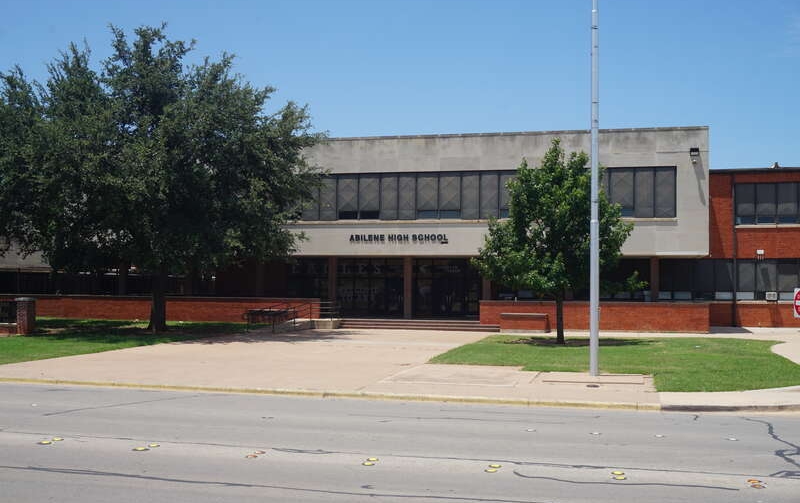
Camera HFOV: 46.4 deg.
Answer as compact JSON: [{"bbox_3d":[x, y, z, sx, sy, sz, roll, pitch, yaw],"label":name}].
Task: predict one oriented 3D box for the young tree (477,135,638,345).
[{"bbox_3d":[5.700,-0.410,34.400,5.900,7.600,5.700,1,-3,0],"label":"young tree"}]

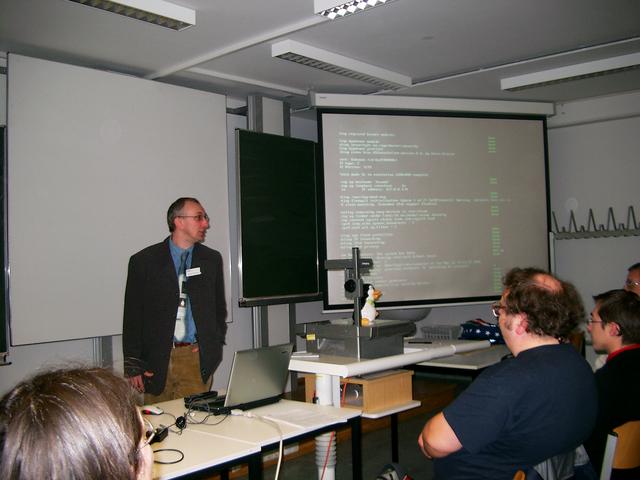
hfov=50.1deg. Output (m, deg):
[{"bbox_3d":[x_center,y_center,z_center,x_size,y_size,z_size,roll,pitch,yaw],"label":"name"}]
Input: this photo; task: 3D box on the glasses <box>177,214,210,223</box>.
[{"bbox_3d":[-0.663,-0.112,3.570,0.145,0.042,0.140,-2,-1,22],"label":"glasses"}]

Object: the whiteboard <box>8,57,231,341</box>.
[{"bbox_3d":[-1.308,-0.250,4.821,0.035,1.798,1.735,-2,-1,42],"label":"whiteboard"}]

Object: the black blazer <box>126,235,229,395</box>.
[{"bbox_3d":[-0.763,0.400,3.600,0.500,0.790,0.280,-1,-1,-27],"label":"black blazer"}]

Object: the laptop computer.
[{"bbox_3d":[-0.369,0.630,3.200,0.343,0.275,0.355,0,-1,-44],"label":"laptop computer"}]

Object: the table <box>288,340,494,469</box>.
[{"bbox_3d":[0.390,1.055,3.949,0.621,0.855,1.225,-2,-1,42],"label":"table"}]

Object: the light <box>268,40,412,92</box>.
[{"bbox_3d":[0.218,-1.277,5.089,0.160,0.079,1.417,-2,-1,42],"label":"light"}]

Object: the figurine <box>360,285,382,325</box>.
[{"bbox_3d":[0.272,0.347,3.680,0.145,0.220,0.135,-2,-1,26],"label":"figurine"}]

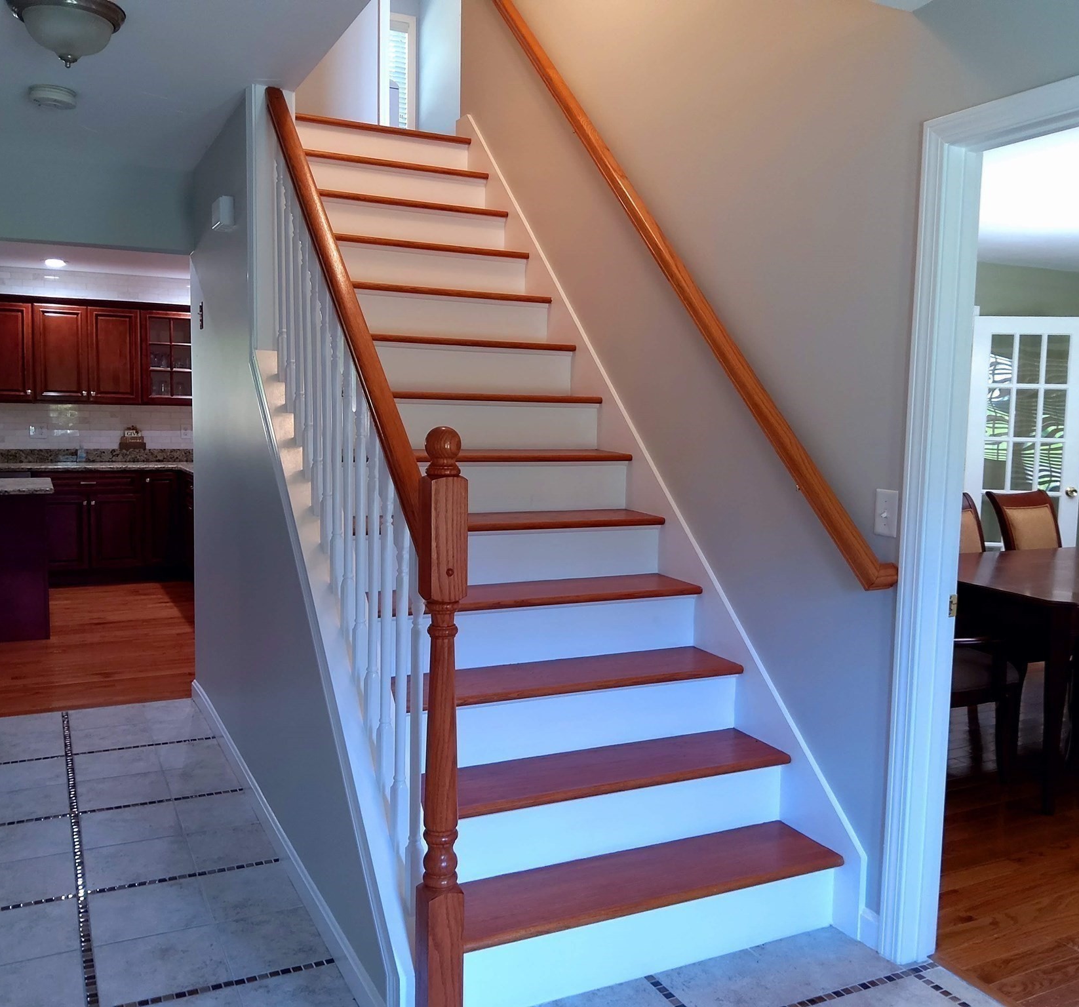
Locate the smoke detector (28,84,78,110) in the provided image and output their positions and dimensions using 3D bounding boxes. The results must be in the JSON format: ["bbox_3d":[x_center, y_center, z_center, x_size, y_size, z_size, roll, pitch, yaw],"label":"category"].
[{"bbox_3d":[-1.642,-1.372,3.407,0.146,0.039,0.146,-1,6,-26],"label":"smoke detector"}]

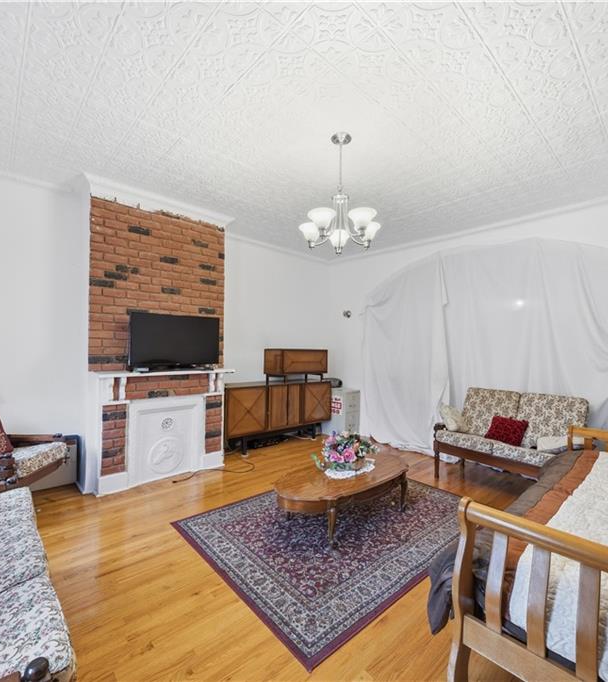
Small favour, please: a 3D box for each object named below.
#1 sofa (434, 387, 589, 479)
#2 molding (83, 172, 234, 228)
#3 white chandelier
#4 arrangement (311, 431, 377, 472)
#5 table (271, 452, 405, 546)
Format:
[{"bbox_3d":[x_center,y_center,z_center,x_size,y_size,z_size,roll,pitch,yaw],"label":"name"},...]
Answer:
[{"bbox_3d":[1.954,0.969,3.285,0.770,0.880,1.180,1,-1,-37],"label":"sofa"},{"bbox_3d":[-1.429,-1.402,3.595,1.520,0.166,0.100,1,-1,-44],"label":"molding"},{"bbox_3d":[0.269,-1.085,2.492,0.640,0.810,0.640,0,-1,0],"label":"white chandelier"},{"bbox_3d":[0.365,0.905,2.859,0.450,0.250,0.390,1,-1,-42],"label":"arrangement"},{"bbox_3d":[0.343,1.207,2.716,1.310,0.360,0.680,1,-1,-42],"label":"table"}]

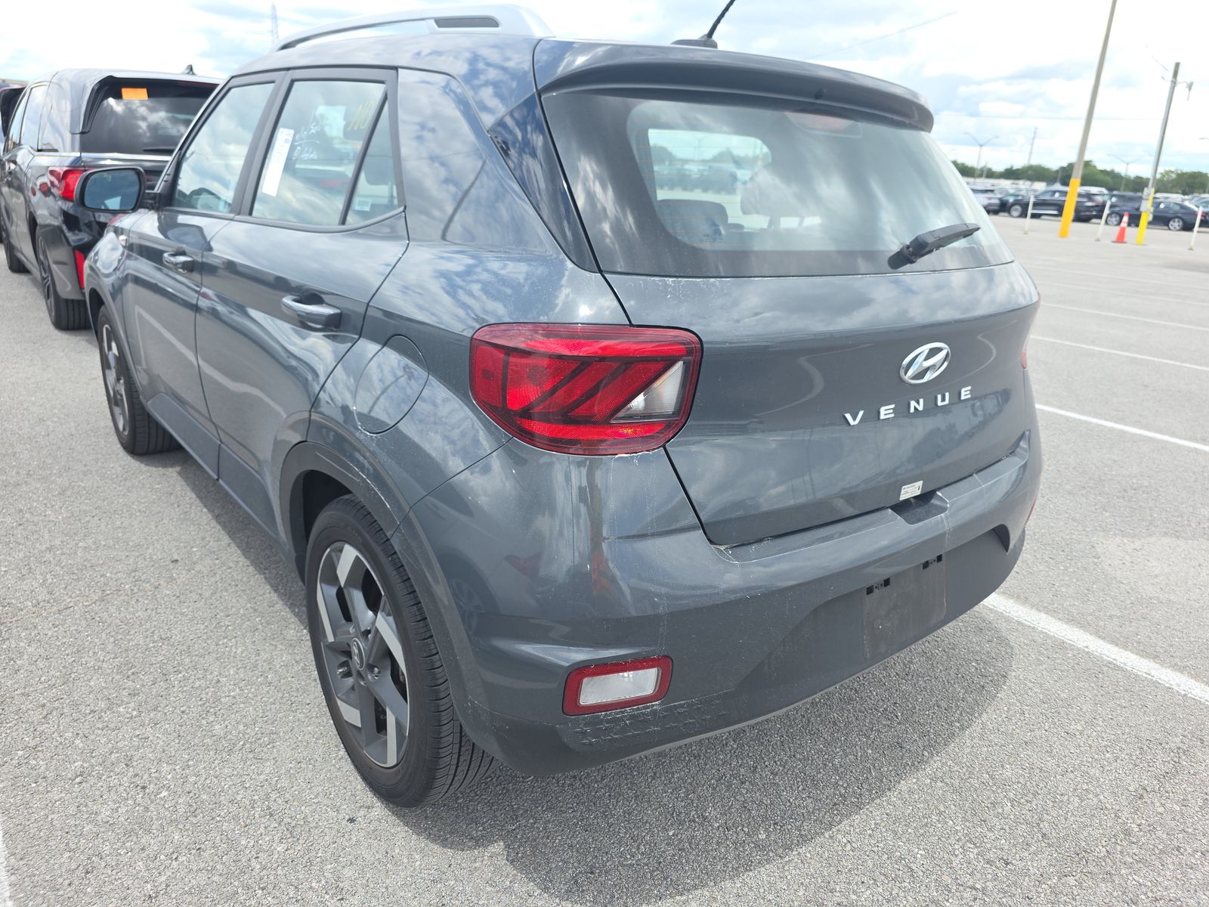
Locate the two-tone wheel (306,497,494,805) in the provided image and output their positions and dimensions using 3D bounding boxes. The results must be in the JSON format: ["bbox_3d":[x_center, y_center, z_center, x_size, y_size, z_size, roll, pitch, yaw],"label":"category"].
[{"bbox_3d":[-0.428,0.387,1.696,0.210,0.650,0.655,-12,25,-38],"label":"two-tone wheel"}]

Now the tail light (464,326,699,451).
[{"bbox_3d":[-0.014,-0.101,1.158,0.337,0.190,0.116,-6,21,-24],"label":"tail light"}]

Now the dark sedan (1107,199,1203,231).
[{"bbox_3d":[28.774,-12.593,42.317,1.860,1.450,4.750,-15,26,-42],"label":"dark sedan"}]

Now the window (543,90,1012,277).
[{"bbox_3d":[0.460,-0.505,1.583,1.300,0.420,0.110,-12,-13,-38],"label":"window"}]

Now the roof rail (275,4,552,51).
[{"bbox_3d":[-0.547,-0.949,1.866,0.070,0.110,1.500,-12,25,-38],"label":"roof rail"}]

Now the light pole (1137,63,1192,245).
[{"bbox_3d":[17.082,-9.148,24.745,0.400,5.240,0.800,-13,23,-37],"label":"light pole"}]

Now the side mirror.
[{"bbox_3d":[-1.639,-0.876,2.673,0.210,0.150,0.130,-12,25,-38],"label":"side mirror"}]

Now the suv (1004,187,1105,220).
[{"bbox_3d":[25.023,-13.909,44.840,1.920,1.690,4.800,-15,26,-41],"label":"suv"}]

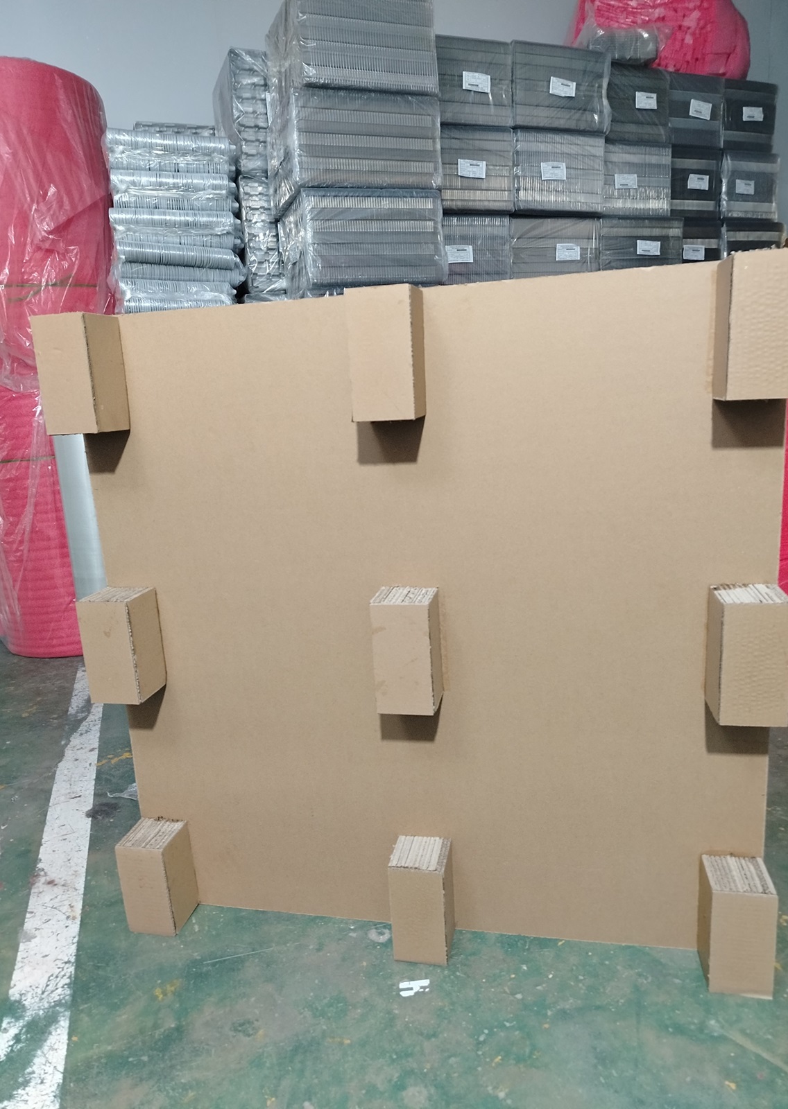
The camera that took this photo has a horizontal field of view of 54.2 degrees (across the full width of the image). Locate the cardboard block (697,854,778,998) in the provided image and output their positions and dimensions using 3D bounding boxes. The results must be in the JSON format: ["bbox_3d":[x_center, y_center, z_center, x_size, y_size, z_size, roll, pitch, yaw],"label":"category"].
[{"bbox_3d":[0.568,0.616,1.278,0.096,0.189,0.097,-1,13,12],"label":"cardboard block"}]

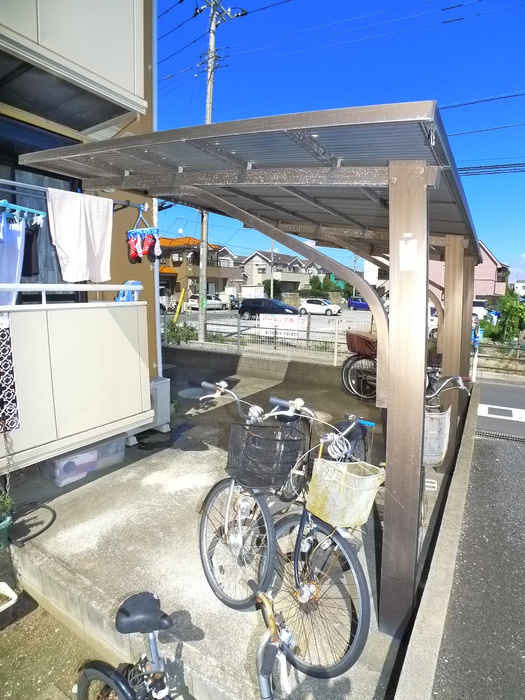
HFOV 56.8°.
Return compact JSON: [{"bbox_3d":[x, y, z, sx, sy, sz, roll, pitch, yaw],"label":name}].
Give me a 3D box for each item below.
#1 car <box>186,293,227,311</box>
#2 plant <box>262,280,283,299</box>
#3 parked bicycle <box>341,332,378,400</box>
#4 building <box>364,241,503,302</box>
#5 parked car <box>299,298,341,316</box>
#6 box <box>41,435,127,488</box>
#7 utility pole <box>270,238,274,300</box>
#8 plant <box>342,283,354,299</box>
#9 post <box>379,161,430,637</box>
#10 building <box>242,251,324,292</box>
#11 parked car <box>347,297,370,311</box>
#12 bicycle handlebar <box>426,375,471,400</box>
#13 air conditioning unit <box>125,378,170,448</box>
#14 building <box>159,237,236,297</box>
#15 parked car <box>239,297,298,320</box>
[{"bbox_3d":[-5.205,-4.607,46.776,1.680,1.490,4.050,6,9,43],"label":"car"},{"bbox_3d":[1.193,-6.528,58.638,2.300,3.600,2.450,3,7,28],"label":"plant"},{"bbox_3d":[1.916,0.255,6.919,0.570,1.060,1.750,-6,9,-42],"label":"parked bicycle"},{"bbox_3d":[21.263,-9.380,59.834,15.000,9.000,10.000,3,7,29],"label":"building"},{"bbox_3d":[5.360,-3.927,44.845,4.000,1.510,1.700,2,7,20],"label":"parked car"},{"bbox_3d":[-1.702,0.983,4.547,0.370,0.320,0.730,3,7,30],"label":"box"},{"bbox_3d":[1.133,-9.037,55.846,0.270,9.200,0.270,3,7,28],"label":"utility pole"},{"bbox_3d":[14.853,-9.419,83.476,2.200,3.800,2.200,3,7,28],"label":"plant"},{"bbox_3d":[0.623,0.269,2.157,0.147,2.115,0.105,3,7,26],"label":"post"},{"bbox_3d":[3.853,-11.691,78.183,6.500,8.000,16.000,4,8,31],"label":"building"},{"bbox_3d":[12.249,-5.700,59.744,3.400,1.660,1.480,1,7,15],"label":"parked car"},{"bbox_3d":[1.091,0.236,3.246,0.560,0.170,0.240,3,7,24],"label":"bicycle handlebar"},{"bbox_3d":[-1.424,0.701,5.589,0.310,0.650,0.790,3,7,28],"label":"air conditioning unit"},{"bbox_3d":[-8.635,-8.691,54.363,8.500,8.100,8.500,4,8,32],"label":"building"},{"bbox_3d":[0.416,-2.903,34.389,4.050,1.520,1.700,3,7,26],"label":"parked car"}]

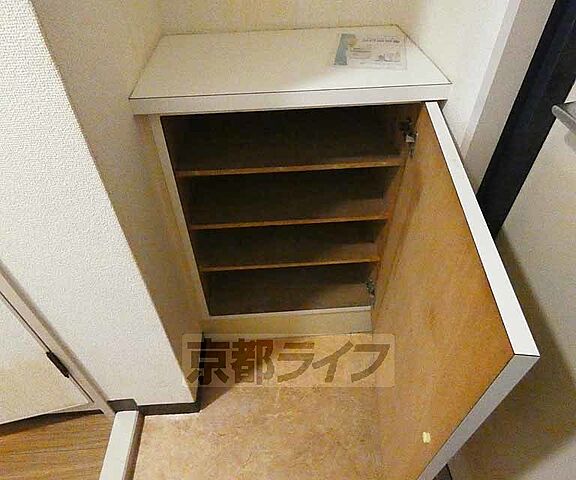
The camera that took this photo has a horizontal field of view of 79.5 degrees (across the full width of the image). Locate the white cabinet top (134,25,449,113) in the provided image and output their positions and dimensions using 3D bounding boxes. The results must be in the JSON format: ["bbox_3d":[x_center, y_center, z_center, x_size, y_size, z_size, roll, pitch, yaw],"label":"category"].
[{"bbox_3d":[-0.003,-0.436,0.855,0.660,0.033,0.405,-4,46,-3],"label":"white cabinet top"}]

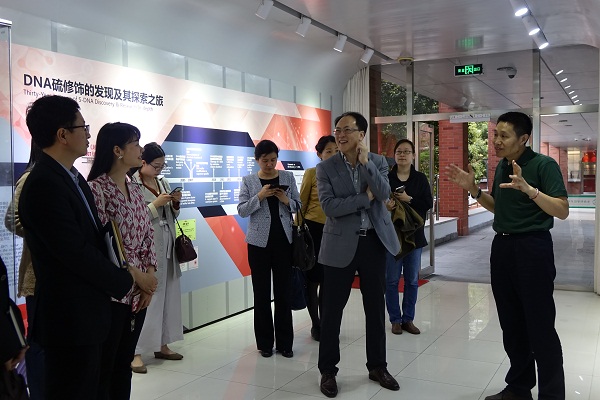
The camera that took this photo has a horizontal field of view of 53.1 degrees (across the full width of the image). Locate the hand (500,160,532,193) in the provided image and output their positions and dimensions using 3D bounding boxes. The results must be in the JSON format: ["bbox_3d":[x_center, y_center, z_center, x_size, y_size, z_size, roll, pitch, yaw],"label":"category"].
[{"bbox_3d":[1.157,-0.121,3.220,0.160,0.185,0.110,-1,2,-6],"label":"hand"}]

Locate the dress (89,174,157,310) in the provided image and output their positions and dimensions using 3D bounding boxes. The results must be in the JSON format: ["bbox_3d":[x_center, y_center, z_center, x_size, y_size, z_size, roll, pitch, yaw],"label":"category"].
[{"bbox_3d":[-0.893,0.210,2.970,0.280,0.640,0.410,1,3,33],"label":"dress"}]

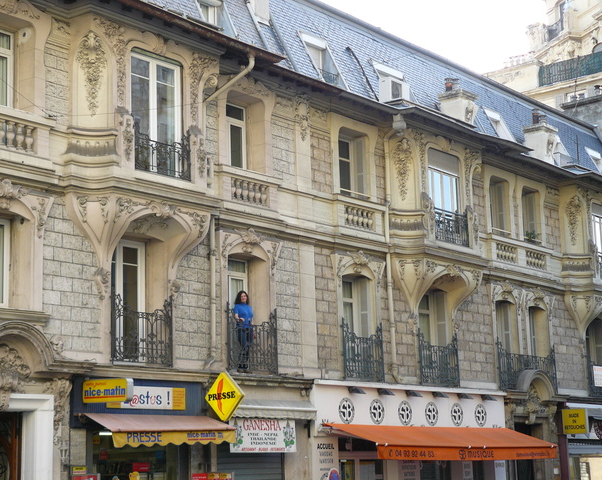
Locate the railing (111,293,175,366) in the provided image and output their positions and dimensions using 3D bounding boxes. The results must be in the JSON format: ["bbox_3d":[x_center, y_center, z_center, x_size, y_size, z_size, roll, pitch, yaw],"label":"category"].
[{"bbox_3d":[-2.979,1.658,23.045,0.200,1.370,1.580,-10,-13,37],"label":"railing"}]

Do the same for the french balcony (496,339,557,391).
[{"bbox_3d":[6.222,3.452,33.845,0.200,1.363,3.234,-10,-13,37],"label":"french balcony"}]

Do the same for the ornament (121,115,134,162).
[{"bbox_3d":[-3.065,-1.769,21.927,0.130,0.770,0.250,-10,-14,38],"label":"ornament"}]

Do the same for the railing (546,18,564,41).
[{"bbox_3d":[15.963,-13.192,78.000,0.250,0.950,1.900,2,-11,-19],"label":"railing"}]

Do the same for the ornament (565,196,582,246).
[{"bbox_3d":[8.127,-0.555,36.864,0.500,1.520,0.140,1,-11,-13],"label":"ornament"}]

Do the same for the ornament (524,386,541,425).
[{"bbox_3d":[6.216,4.438,33.264,0.350,1.010,0.800,-10,-14,38],"label":"ornament"}]

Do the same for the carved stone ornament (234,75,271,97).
[{"bbox_3d":[-1.063,-3.261,25.930,0.150,0.340,1.200,-10,-13,37],"label":"carved stone ornament"}]

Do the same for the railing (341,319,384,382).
[{"bbox_3d":[1.397,2.556,28.525,0.200,1.410,1.560,-10,-13,37],"label":"railing"}]

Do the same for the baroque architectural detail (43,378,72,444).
[{"bbox_3d":[-4.033,2.843,20.622,0.270,1.080,0.470,-10,-14,38],"label":"baroque architectural detail"}]

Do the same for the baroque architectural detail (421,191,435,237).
[{"bbox_3d":[3.090,-0.609,29.863,0.240,1.050,0.250,-10,-13,37],"label":"baroque architectural detail"}]

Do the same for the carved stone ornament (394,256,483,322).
[{"bbox_3d":[3.621,1.387,30.661,0.540,1.520,3.950,-10,-13,37],"label":"carved stone ornament"}]

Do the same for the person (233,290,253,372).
[{"bbox_3d":[-1.173,1.847,25.141,0.450,1.640,0.320,7,-13,-38],"label":"person"}]

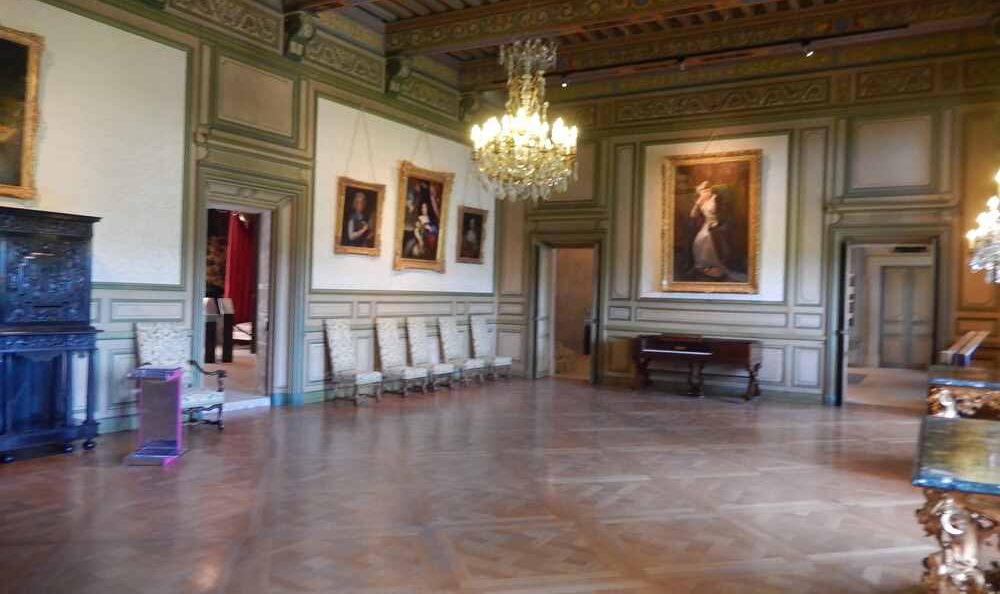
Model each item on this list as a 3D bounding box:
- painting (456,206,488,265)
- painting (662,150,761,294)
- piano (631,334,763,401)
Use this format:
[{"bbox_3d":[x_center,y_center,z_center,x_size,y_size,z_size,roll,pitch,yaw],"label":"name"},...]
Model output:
[{"bbox_3d":[-0.464,-1.066,12.694,0.072,0.976,0.896,6,3,31],"label":"painting"},{"bbox_3d":[3.519,-1.228,12.067,1.580,2.299,0.095,2,3,31],"label":"painting"},{"bbox_3d":[3.060,1.081,11.376,1.808,0.984,0.704,2,1,31],"label":"piano"}]

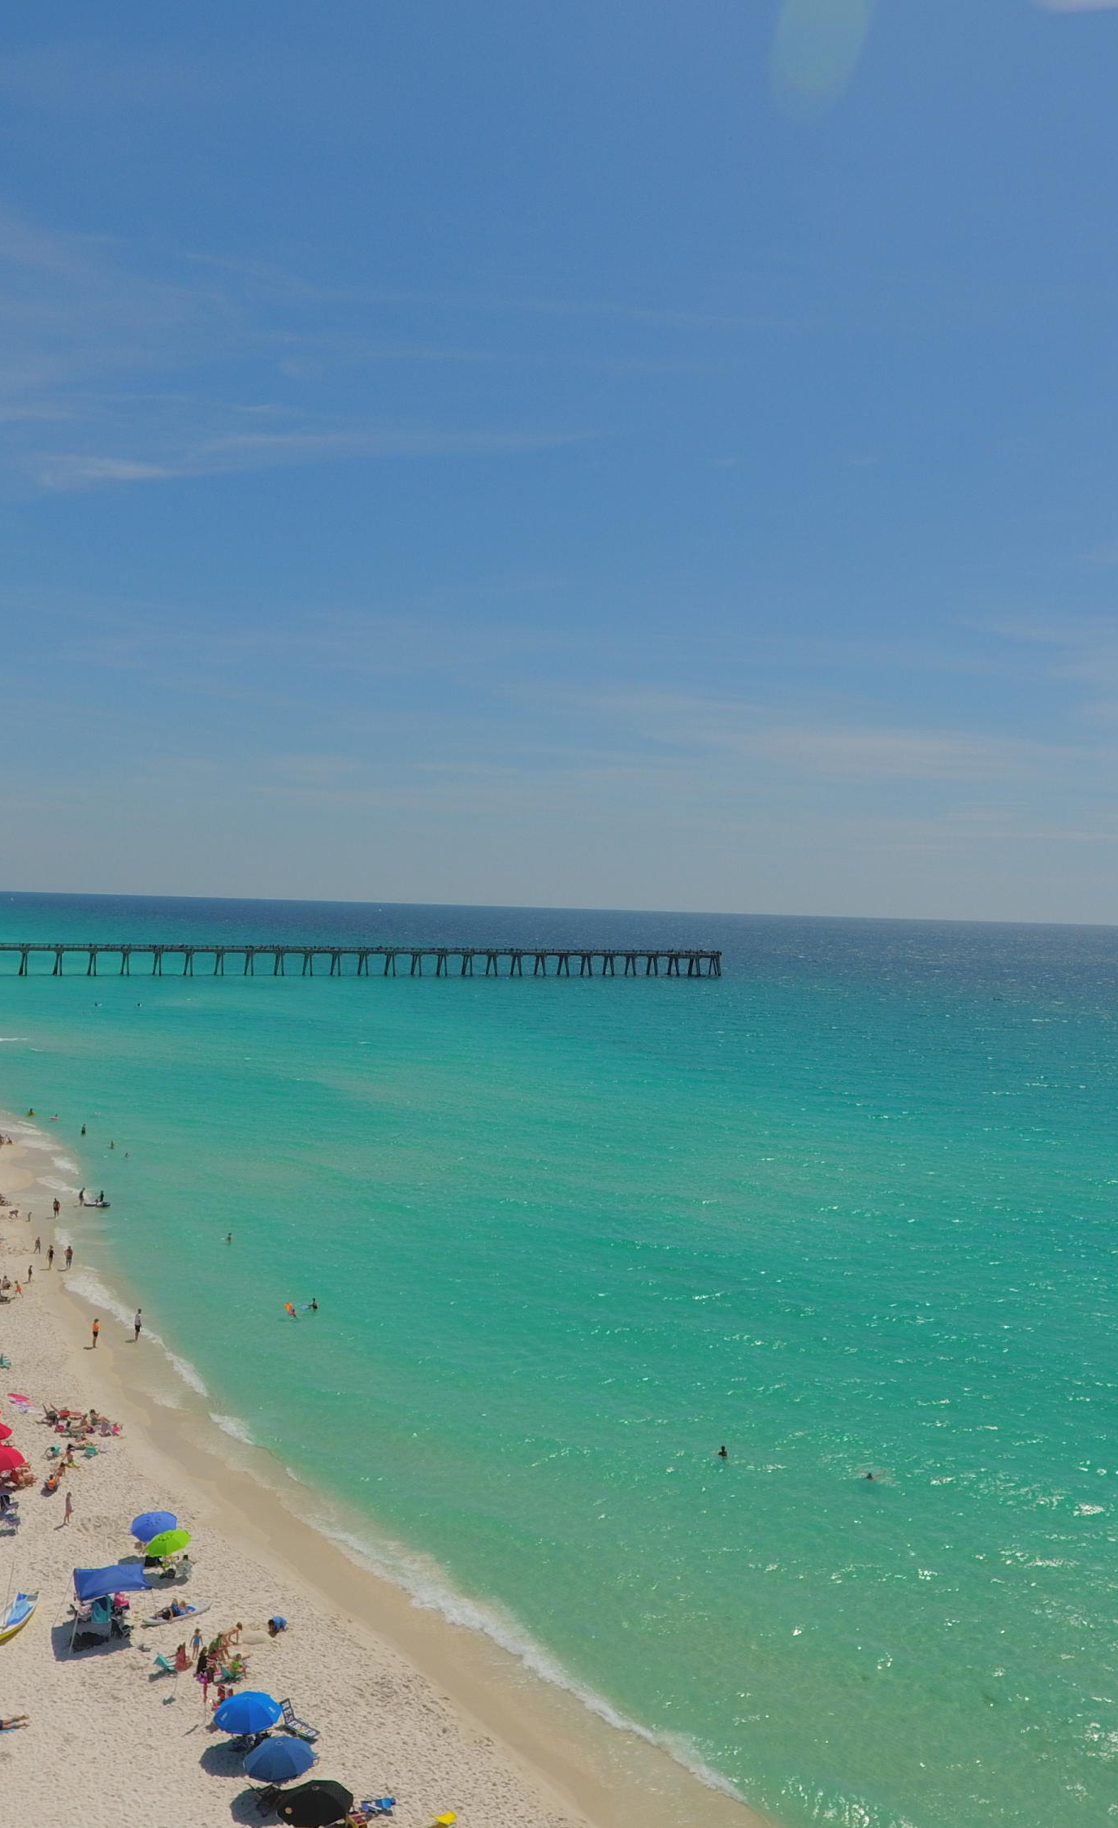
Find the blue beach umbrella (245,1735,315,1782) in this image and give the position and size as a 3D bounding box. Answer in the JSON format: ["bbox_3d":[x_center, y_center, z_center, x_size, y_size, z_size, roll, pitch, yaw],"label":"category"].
[{"bbox_3d":[-8.146,25.077,41.275,2.100,1.800,2.100,2,0,0],"label":"blue beach umbrella"}]

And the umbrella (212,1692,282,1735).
[{"bbox_3d":[-9.555,25.019,43.375,2.100,1.800,2.100,2,0,0],"label":"umbrella"}]

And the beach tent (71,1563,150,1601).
[{"bbox_3d":[-16.058,24.519,50.677,2.750,2.250,2.750,2,0,-25],"label":"beach tent"}]

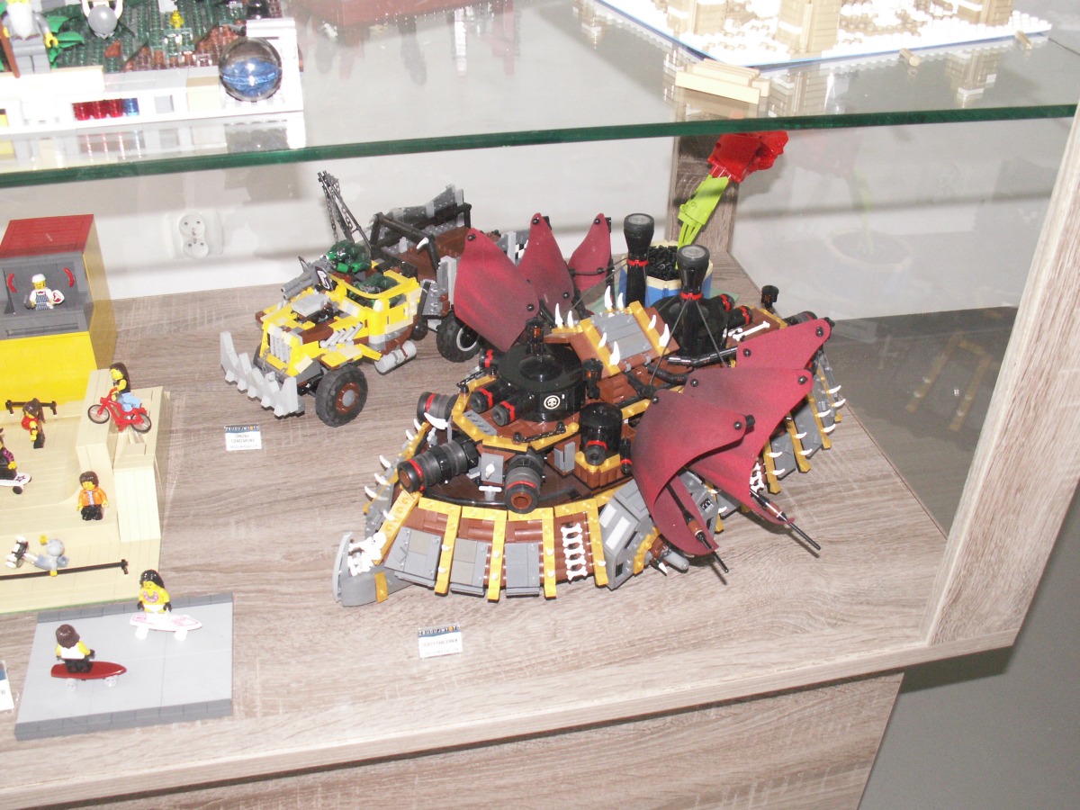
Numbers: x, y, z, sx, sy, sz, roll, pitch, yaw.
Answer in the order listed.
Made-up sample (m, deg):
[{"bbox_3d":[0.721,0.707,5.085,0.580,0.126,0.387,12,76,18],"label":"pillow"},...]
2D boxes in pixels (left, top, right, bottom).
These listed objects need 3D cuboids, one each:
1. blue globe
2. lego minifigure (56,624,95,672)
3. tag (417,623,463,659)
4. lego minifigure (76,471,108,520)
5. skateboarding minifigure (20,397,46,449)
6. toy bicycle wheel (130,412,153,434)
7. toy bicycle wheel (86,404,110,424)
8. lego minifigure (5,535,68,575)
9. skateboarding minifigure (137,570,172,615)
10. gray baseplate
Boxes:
[{"bbox_3d":[-0.151,-0.175,0.571,0.032,0.032,0.032,-4,36,-12],"label":"blue globe"},{"bbox_3d":[-0.330,0.172,0.771,0.025,0.040,0.014,-4,36,-12],"label":"lego minifigure"},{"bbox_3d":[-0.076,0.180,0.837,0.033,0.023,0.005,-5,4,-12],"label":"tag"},{"bbox_3d":[-0.377,0.078,0.917,0.025,0.041,0.014,-3,36,-10],"label":"lego minifigure"},{"bbox_3d":[-0.442,0.018,0.957,0.024,0.042,0.018,17,37,18],"label":"skateboarding minifigure"},{"bbox_3d":[-0.342,0.016,0.938,0.018,0.018,0.004,6,23,3],"label":"toy bicycle wheel"},{"bbox_3d":[-0.379,0.008,0.939,0.018,0.018,0.004,6,23,3],"label":"toy bicycle wheel"},{"bbox_3d":[-0.394,0.116,0.858,0.048,0.024,0.030,-4,63,-12],"label":"lego minifigure"},{"bbox_3d":[-0.288,0.144,0.813,0.026,0.042,0.014,0,35,-6],"label":"skateboarding minifigure"},{"bbox_3d":[-0.302,0.191,0.807,0.145,0.008,0.114,-4,36,-12],"label":"gray baseplate"}]

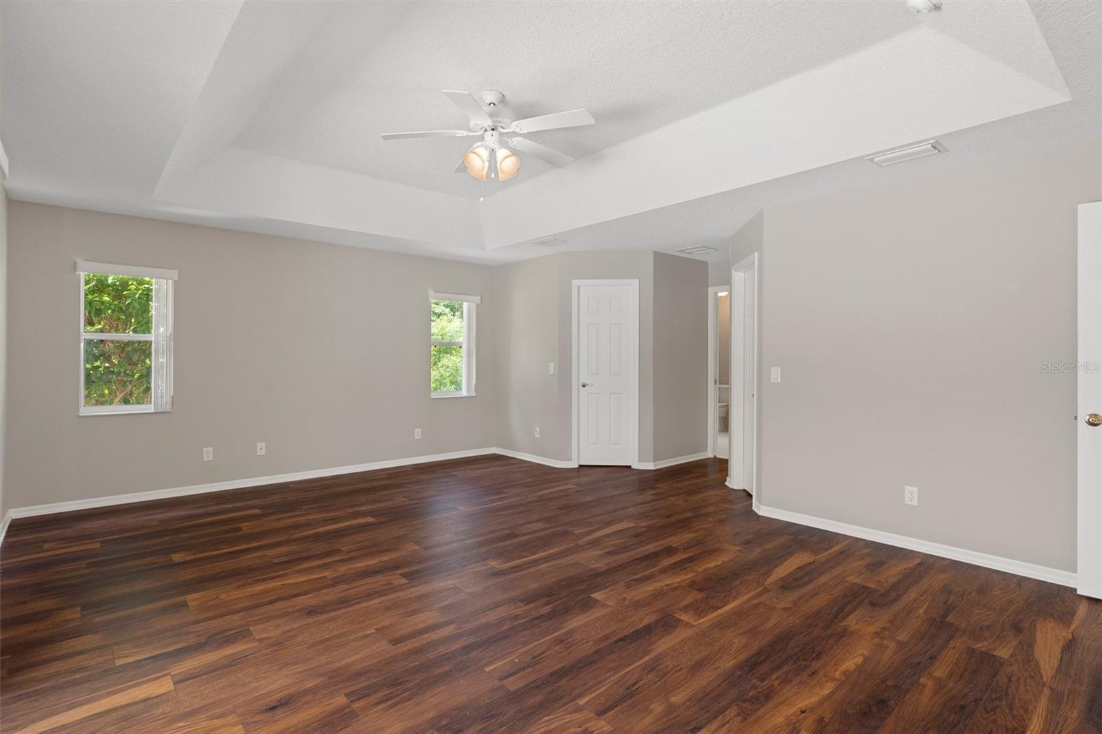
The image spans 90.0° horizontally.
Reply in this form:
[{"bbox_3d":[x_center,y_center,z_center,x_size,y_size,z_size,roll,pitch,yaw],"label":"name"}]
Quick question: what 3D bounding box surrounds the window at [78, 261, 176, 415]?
[{"bbox_3d":[-3.616,-0.228,4.721,0.670,1.270,0.120,-1,1,-41],"label":"window"}]

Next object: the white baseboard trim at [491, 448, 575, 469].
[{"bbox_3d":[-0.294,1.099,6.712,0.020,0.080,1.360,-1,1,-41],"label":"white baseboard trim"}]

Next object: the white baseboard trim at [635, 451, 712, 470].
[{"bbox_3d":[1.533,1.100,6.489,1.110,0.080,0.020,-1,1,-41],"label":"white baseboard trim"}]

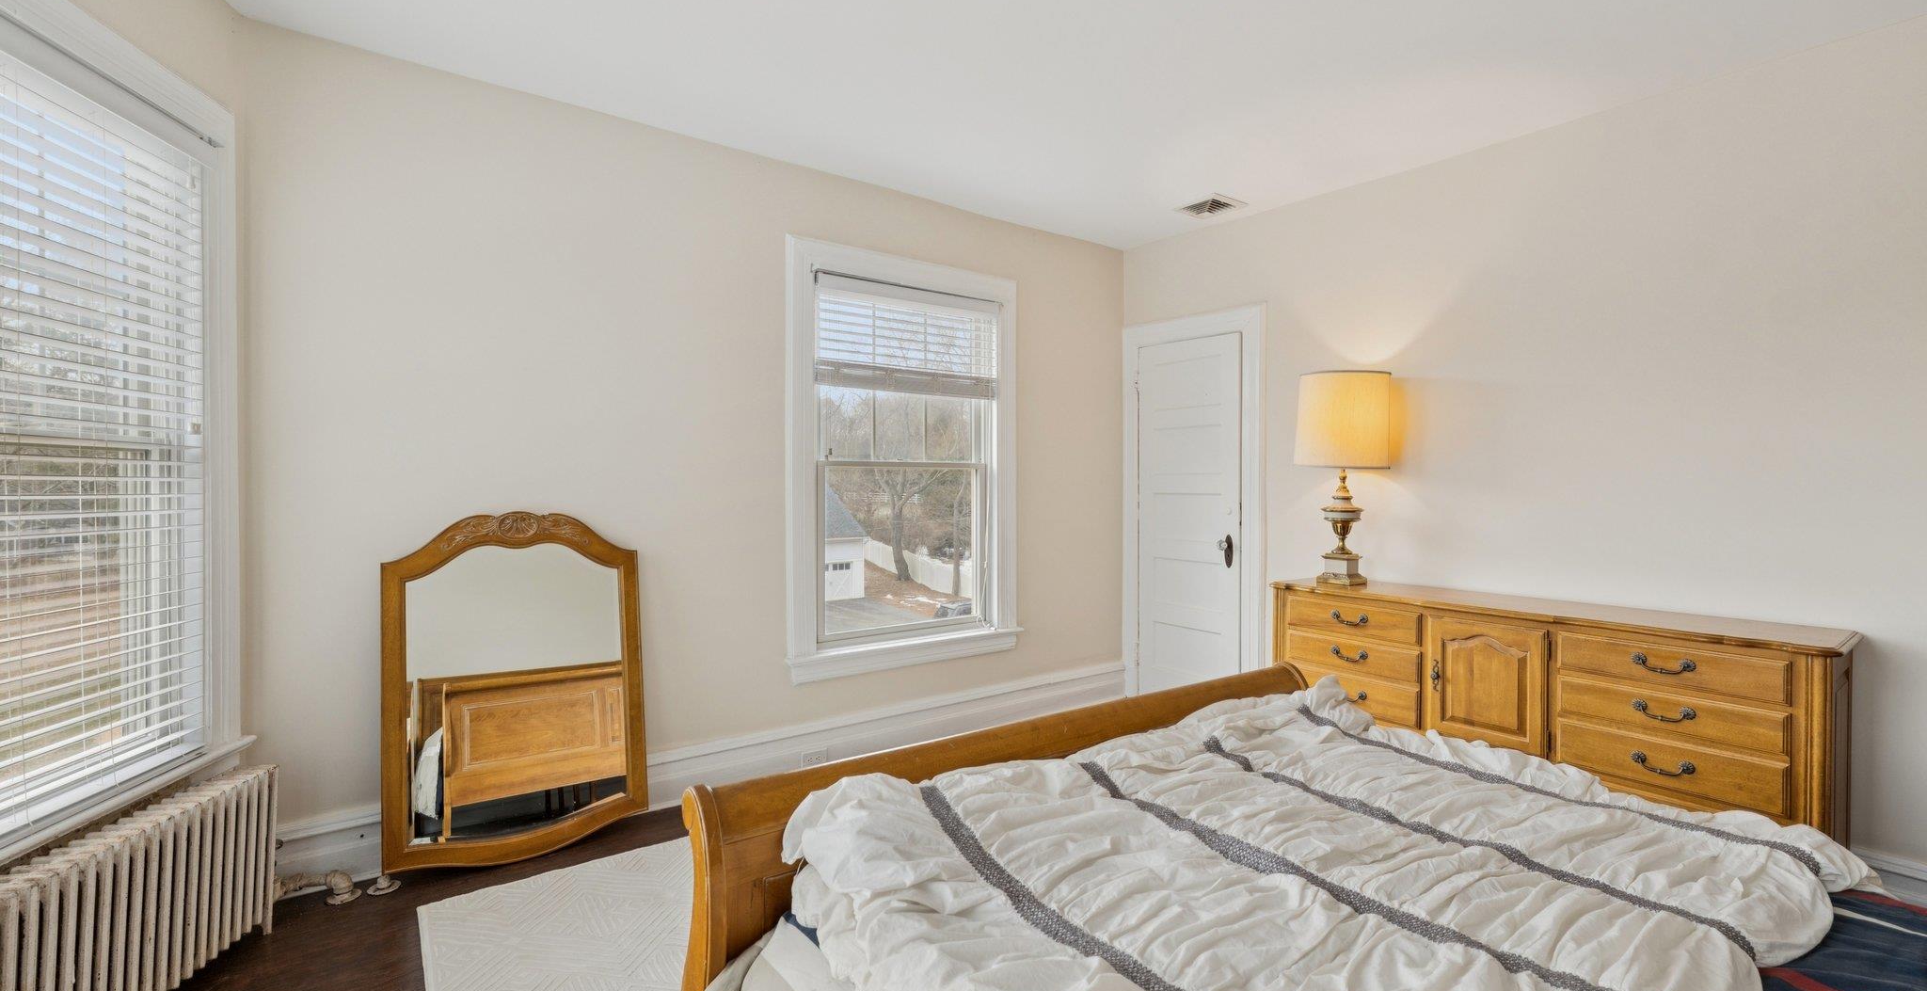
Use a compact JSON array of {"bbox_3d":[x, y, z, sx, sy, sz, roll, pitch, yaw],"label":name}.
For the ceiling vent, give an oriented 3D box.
[{"bbox_3d":[1.199,-1.397,3.638,0.247,0.025,0.247,0,1,-36],"label":"ceiling vent"}]

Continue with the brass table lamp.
[{"bbox_3d":[1.589,-0.071,3.132,0.362,0.888,0.362,0,1,-36],"label":"brass table lamp"}]

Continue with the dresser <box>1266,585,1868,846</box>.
[{"bbox_3d":[1.916,0.799,2.615,0.500,0.837,1.550,0,1,-36],"label":"dresser"}]

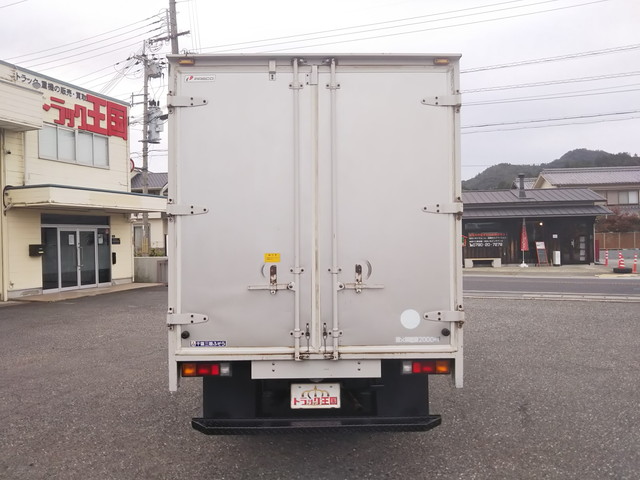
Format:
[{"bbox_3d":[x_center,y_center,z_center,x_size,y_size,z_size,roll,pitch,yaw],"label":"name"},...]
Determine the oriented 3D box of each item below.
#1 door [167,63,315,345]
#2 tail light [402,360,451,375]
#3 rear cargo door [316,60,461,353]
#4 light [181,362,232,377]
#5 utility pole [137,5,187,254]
[{"bbox_3d":[-0.501,-0.212,3.560,0.935,1.880,0.080,0,0,-1],"label":"door"},{"bbox_3d":[0.703,0.841,3.650,0.325,0.092,0.070,0,0,-1],"label":"tail light"},{"bbox_3d":[0.445,-0.219,3.580,0.935,1.880,0.080,0,0,-1],"label":"rear cargo door"},{"bbox_3d":[-0.743,0.851,3.630,0.325,0.092,0.070,0,0,-1],"label":"light"},{"bbox_3d":[-7.523,-5.039,26.000,2.200,12.200,1.600,0,1,0],"label":"utility pole"}]

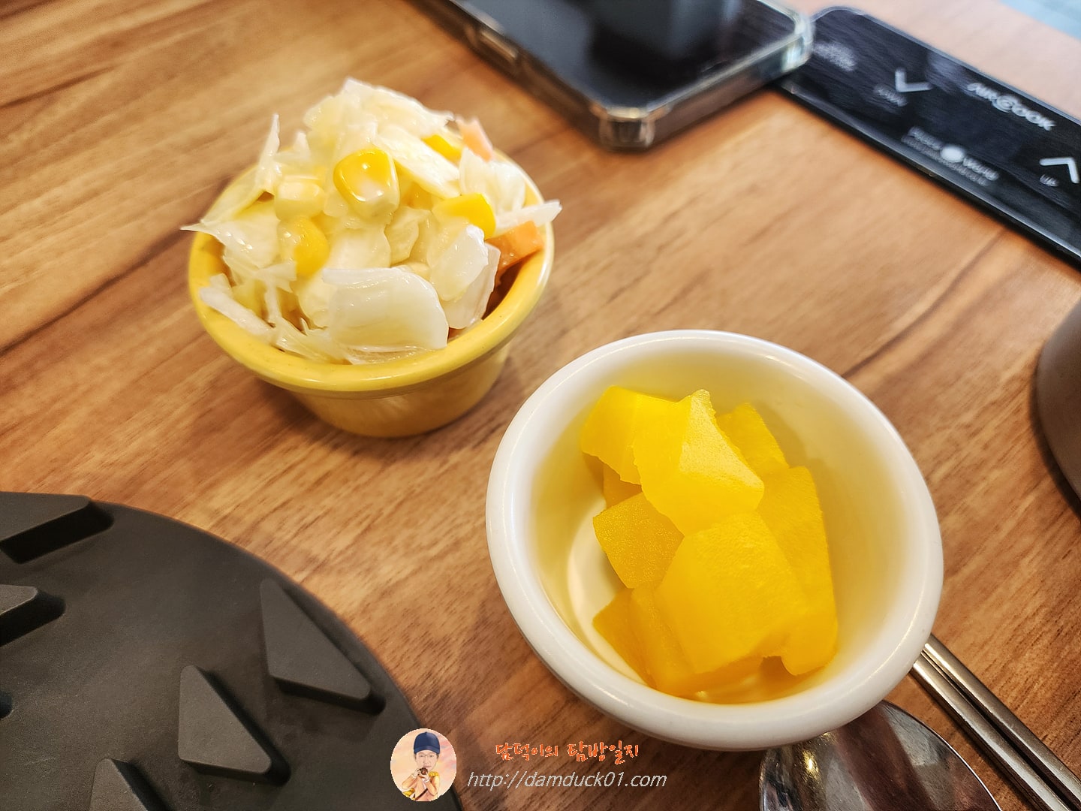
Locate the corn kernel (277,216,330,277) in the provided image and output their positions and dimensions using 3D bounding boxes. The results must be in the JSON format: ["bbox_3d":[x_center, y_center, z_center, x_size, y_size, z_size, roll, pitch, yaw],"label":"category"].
[{"bbox_3d":[-0.039,-0.026,0.117,0.009,0.008,0.008,3,57,0],"label":"corn kernel"}]

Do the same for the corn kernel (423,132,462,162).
[{"bbox_3d":[-0.017,-0.045,0.127,0.009,0.007,0.007,3,57,0],"label":"corn kernel"}]

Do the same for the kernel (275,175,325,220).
[{"bbox_3d":[-0.039,-0.034,0.118,0.009,0.007,0.007,3,57,0],"label":"kernel"}]

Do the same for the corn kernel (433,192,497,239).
[{"bbox_3d":[-0.013,-0.032,0.124,0.010,0.007,0.008,3,57,0],"label":"corn kernel"}]

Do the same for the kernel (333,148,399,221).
[{"bbox_3d":[-0.029,-0.036,0.118,0.010,0.009,0.008,3,57,0],"label":"kernel"}]

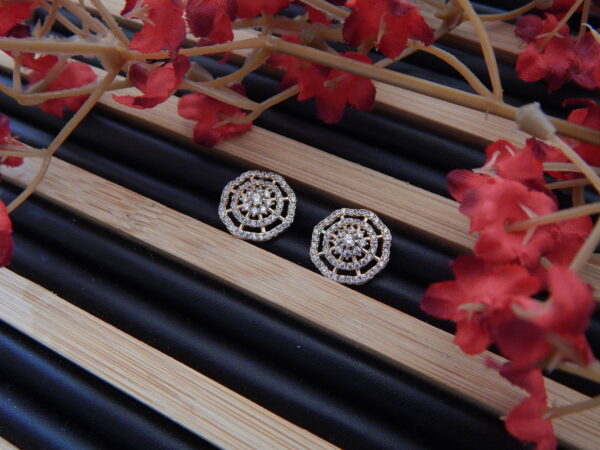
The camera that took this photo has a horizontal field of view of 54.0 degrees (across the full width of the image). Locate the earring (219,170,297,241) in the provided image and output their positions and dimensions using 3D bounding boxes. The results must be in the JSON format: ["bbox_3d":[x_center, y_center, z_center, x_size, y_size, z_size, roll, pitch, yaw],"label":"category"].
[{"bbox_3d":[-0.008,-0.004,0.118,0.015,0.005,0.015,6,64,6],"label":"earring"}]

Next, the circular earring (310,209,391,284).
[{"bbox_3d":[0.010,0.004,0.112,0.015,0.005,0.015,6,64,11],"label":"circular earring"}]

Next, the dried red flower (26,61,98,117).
[{"bbox_3d":[-0.053,-0.030,0.132,0.016,0.009,0.013,0,75,-6],"label":"dried red flower"}]

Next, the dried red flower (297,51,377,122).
[{"bbox_3d":[0.008,-0.029,0.124,0.017,0.009,0.015,0,84,-3],"label":"dried red flower"}]

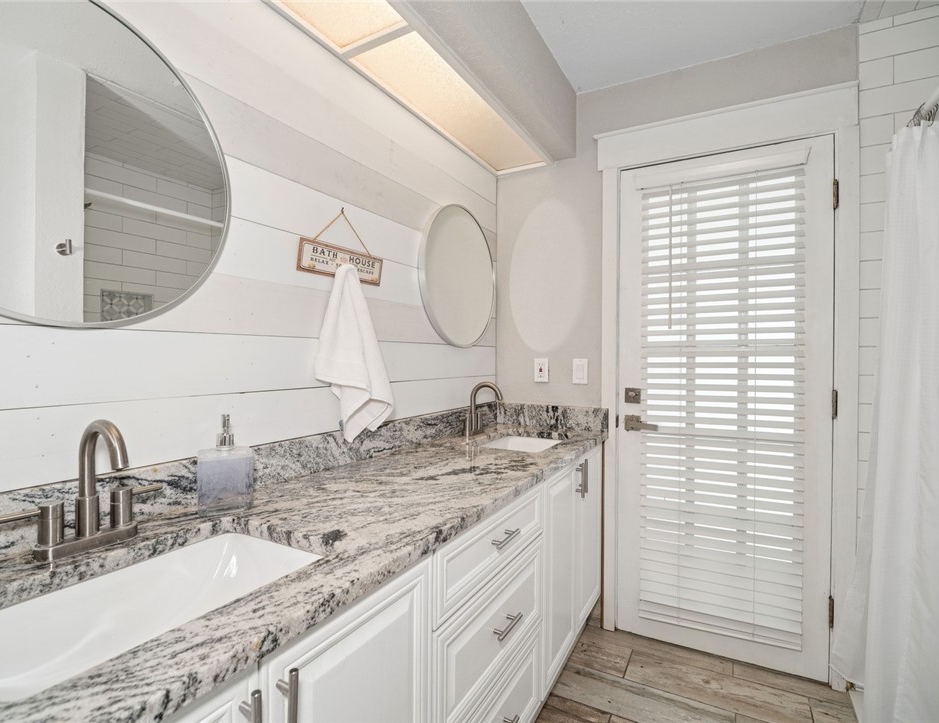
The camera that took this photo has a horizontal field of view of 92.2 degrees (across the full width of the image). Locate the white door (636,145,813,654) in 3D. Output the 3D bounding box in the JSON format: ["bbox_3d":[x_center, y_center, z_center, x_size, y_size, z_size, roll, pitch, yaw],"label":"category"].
[{"bbox_3d":[1.010,0.170,1.849,0.720,2.000,0.055,0,0,26],"label":"white door"}]

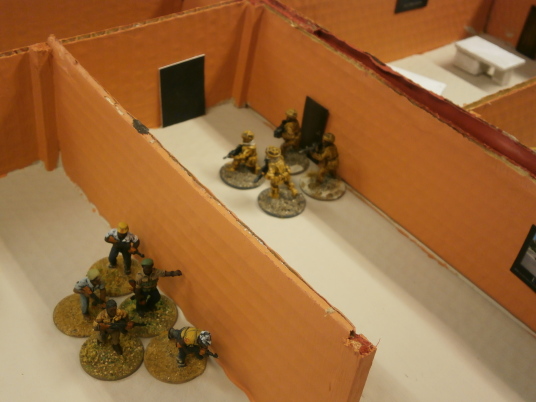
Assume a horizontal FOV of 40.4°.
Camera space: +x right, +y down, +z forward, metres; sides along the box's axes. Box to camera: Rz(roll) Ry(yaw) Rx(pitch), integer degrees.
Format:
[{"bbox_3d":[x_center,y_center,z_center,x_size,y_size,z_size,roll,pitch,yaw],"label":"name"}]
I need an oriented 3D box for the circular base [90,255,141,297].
[{"bbox_3d":[-0.067,0.033,0.324,0.025,0.002,0.025,5,37,-3],"label":"circular base"}]

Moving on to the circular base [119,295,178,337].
[{"bbox_3d":[-0.050,0.047,0.304,0.025,0.002,0.025,5,40,-4],"label":"circular base"}]

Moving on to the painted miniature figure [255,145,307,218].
[{"bbox_3d":[0.009,-0.011,0.371,0.025,0.029,0.025,32,44,29],"label":"painted miniature figure"}]

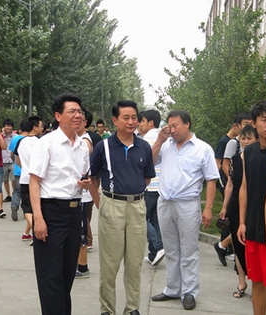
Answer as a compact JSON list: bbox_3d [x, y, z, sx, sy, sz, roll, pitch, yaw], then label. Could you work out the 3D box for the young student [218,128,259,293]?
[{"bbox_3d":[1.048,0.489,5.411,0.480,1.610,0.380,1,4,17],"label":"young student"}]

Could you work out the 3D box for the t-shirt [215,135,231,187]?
[{"bbox_3d":[1.165,0.045,6.816,0.290,0.640,0.450,4,5,45],"label":"t-shirt"}]

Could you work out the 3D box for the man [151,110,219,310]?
[{"bbox_3d":[0.475,0.455,5.158,0.600,1.710,0.420,3,4,37],"label":"man"}]

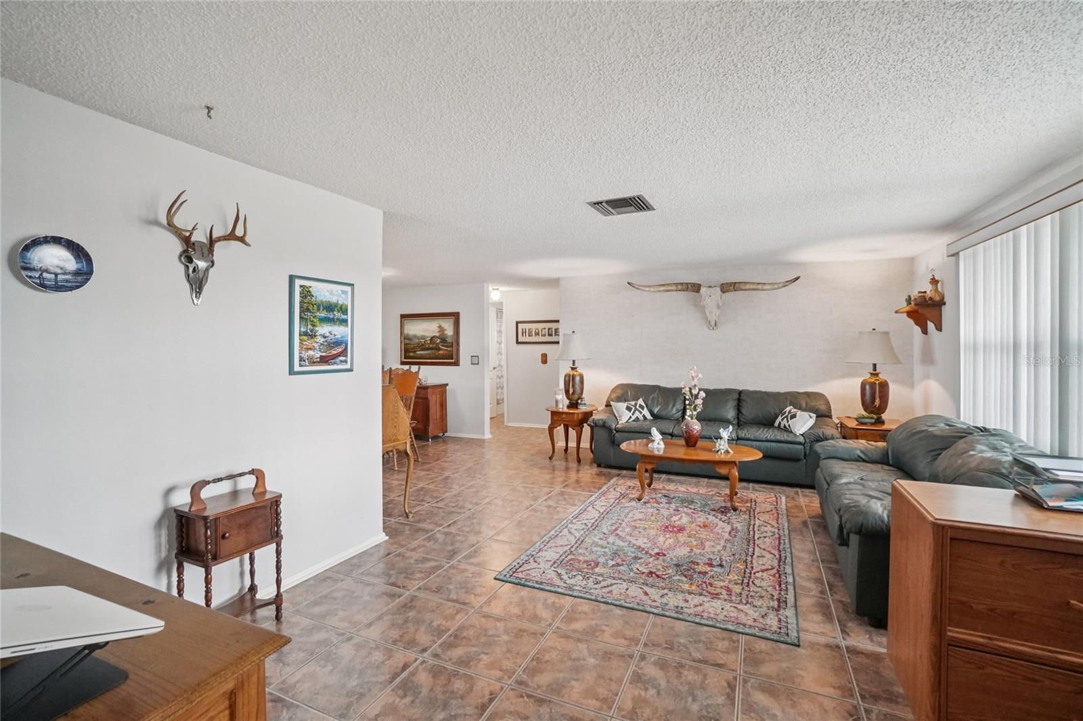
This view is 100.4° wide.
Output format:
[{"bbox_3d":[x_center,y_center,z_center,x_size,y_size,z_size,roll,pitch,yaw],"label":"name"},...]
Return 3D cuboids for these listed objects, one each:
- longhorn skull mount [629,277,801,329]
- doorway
[{"bbox_3d":[2.088,-0.706,5.653,2.048,0.647,0.245,0,1,24],"label":"longhorn skull mount"},{"bbox_3d":[-0.942,0.072,8.252,0.706,2.136,0.118,0,1,24],"label":"doorway"}]

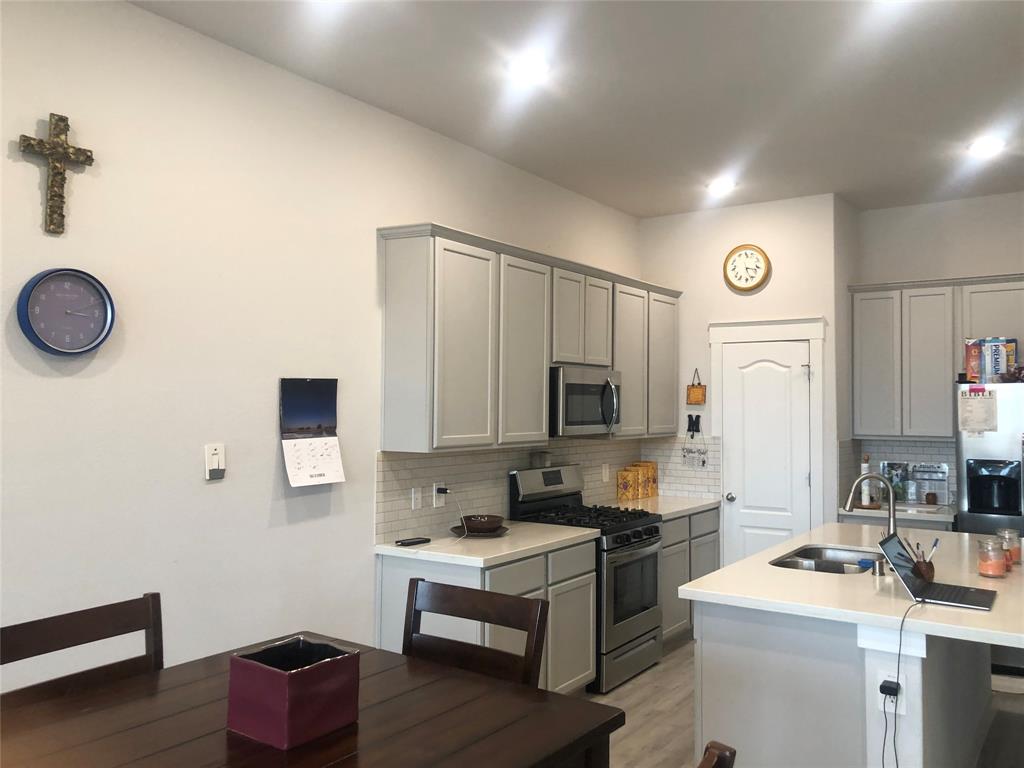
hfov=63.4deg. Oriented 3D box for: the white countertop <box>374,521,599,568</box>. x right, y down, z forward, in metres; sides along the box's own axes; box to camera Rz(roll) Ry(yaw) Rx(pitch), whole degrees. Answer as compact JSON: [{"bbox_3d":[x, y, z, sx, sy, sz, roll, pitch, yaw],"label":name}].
[{"bbox_3d":[-0.085,0.801,4.232,0.645,0.037,1.067,-1,-2,35],"label":"white countertop"}]

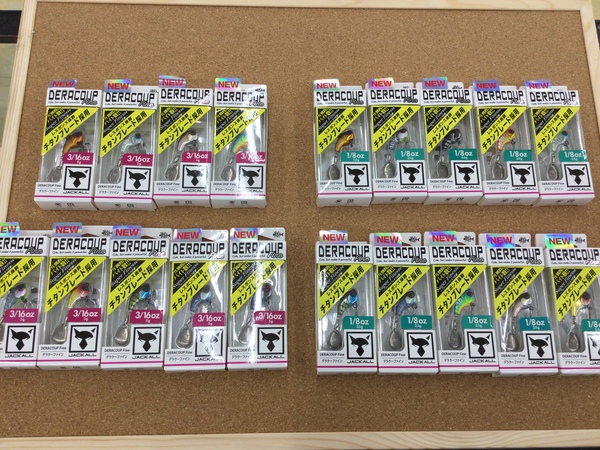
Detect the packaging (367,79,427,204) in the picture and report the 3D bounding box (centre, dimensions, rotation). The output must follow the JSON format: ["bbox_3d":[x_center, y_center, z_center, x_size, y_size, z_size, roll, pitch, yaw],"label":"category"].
[{"bbox_3d":[0.089,-0.082,0.505,0.049,0.021,0.123,0,75,-2],"label":"packaging"}]

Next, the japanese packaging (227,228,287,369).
[{"bbox_3d":[-0.036,0.059,0.462,0.049,0.021,0.123,0,75,-2],"label":"japanese packaging"}]

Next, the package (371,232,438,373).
[{"bbox_3d":[0.091,0.068,0.472,0.049,0.020,0.123,-1,75,-2],"label":"package"}]

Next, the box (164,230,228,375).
[{"bbox_3d":[-0.086,0.060,0.460,0.049,0.021,0.123,0,75,-2],"label":"box"}]

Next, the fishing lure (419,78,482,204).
[{"bbox_3d":[0.138,-0.082,0.507,0.049,0.021,0.123,0,75,-2],"label":"fishing lure"}]

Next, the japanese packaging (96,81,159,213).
[{"bbox_3d":[-0.160,-0.076,0.502,0.049,0.020,0.123,-1,75,-2],"label":"japanese packaging"}]

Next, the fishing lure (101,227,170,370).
[{"bbox_3d":[-0.137,0.059,0.458,0.049,0.021,0.123,0,75,-2],"label":"fishing lure"}]

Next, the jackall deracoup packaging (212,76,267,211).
[{"bbox_3d":[-0.055,-0.079,0.498,0.049,0.021,0.123,0,75,-2],"label":"jackall deracoup packaging"}]

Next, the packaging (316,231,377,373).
[{"bbox_3d":[0.039,0.067,0.471,0.049,0.020,0.123,0,75,-2],"label":"packaging"}]

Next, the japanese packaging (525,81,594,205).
[{"bbox_3d":[0.247,-0.080,0.518,0.049,0.020,0.123,0,75,-2],"label":"japanese packaging"}]

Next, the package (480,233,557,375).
[{"bbox_3d":[0.188,0.066,0.469,0.049,0.021,0.123,0,75,-2],"label":"package"}]

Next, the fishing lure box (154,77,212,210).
[{"bbox_3d":[-0.105,-0.079,0.496,0.049,0.021,0.123,0,75,-2],"label":"fishing lure box"}]

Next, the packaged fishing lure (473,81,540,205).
[{"bbox_3d":[0.195,-0.080,0.516,0.049,0.020,0.123,0,75,-2],"label":"packaged fishing lure"}]

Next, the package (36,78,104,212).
[{"bbox_3d":[-0.212,-0.076,0.500,0.049,0.020,0.123,0,75,-2],"label":"package"}]

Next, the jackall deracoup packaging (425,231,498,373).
[{"bbox_3d":[0.141,0.068,0.474,0.049,0.020,0.123,-1,75,-2],"label":"jackall deracoup packaging"}]

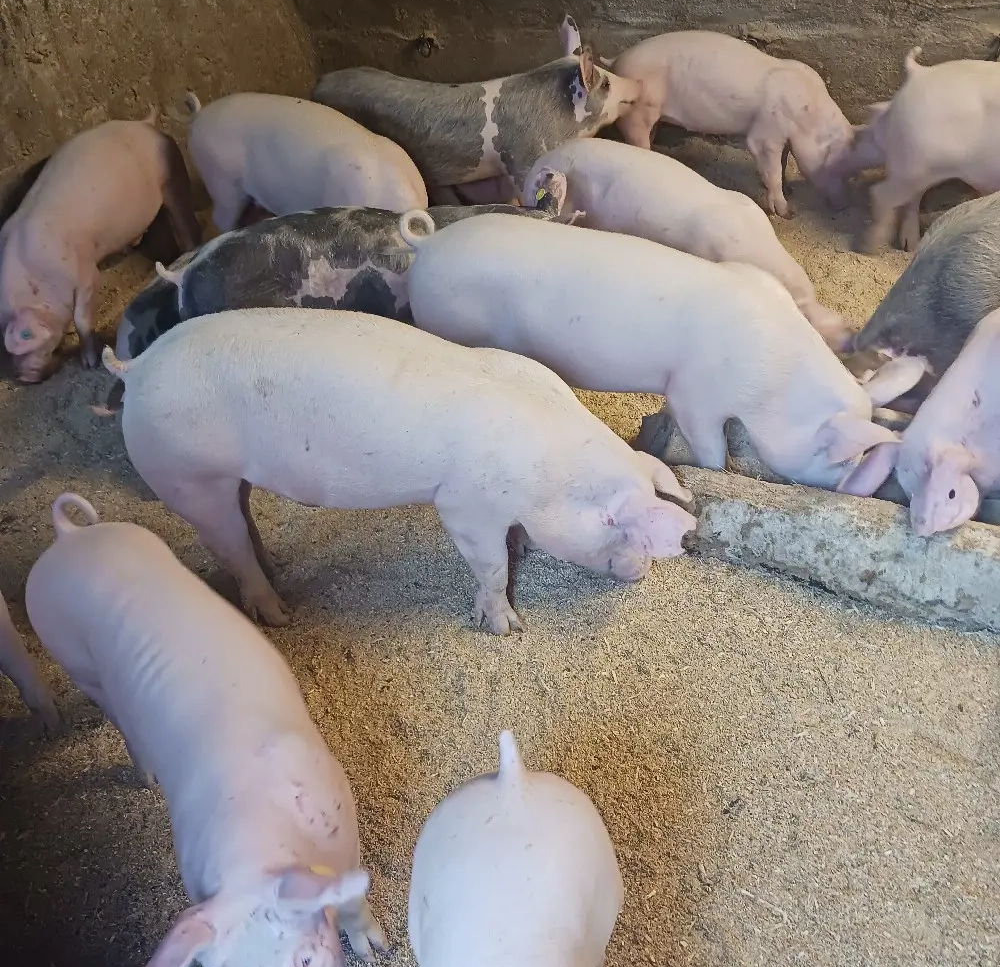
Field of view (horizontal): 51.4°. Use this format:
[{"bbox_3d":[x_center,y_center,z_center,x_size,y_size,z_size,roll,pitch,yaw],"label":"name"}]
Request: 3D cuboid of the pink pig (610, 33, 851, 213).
[{"bbox_3d":[0.949,-1.484,4.306,1.046,0.591,0.329,15,38,21],"label":"pink pig"}]

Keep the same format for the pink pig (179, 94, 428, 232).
[{"bbox_3d":[-0.639,-0.980,3.595,1.104,0.581,0.339,23,41,29],"label":"pink pig"}]

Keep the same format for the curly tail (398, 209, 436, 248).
[{"bbox_3d":[-0.208,-0.669,2.712,0.087,0.097,0.058,15,38,21],"label":"curly tail"}]

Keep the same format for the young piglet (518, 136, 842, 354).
[{"bbox_3d":[0.542,-0.687,3.185,1.075,0.572,0.339,18,39,24],"label":"young piglet"}]

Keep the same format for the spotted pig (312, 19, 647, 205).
[{"bbox_3d":[-0.107,-1.402,4.080,1.230,0.717,0.349,0,35,0],"label":"spotted pig"}]

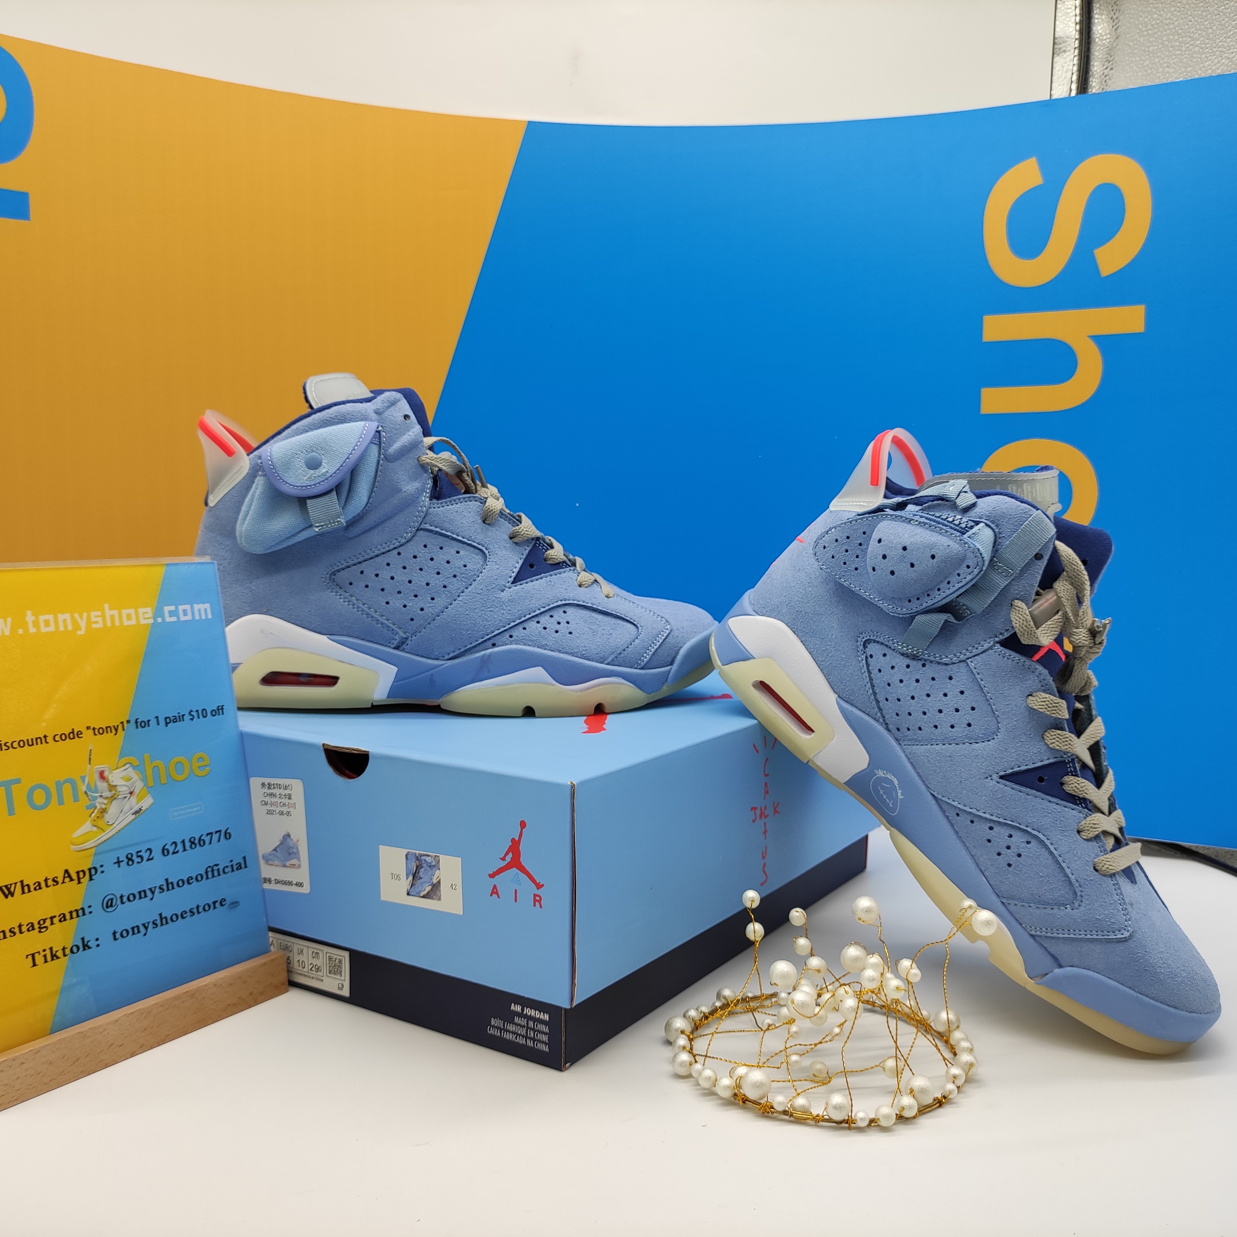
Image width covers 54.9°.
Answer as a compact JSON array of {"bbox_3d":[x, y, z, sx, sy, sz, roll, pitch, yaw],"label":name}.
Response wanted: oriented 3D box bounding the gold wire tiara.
[{"bbox_3d":[0.090,0.162,0.537,0.140,0.068,0.143,1,4,0],"label":"gold wire tiara"}]

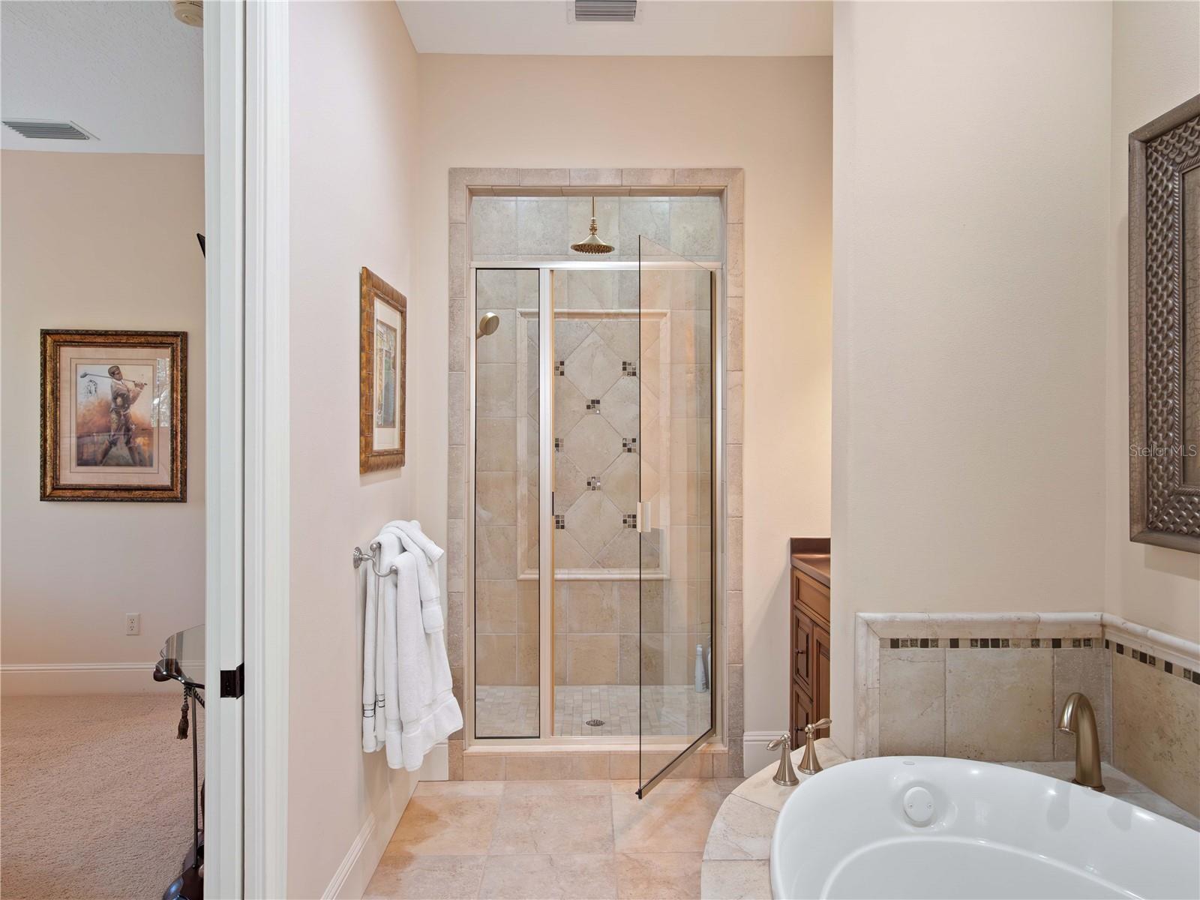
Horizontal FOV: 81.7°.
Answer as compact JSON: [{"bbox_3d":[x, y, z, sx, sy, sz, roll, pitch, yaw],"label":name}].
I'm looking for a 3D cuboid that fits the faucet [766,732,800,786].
[{"bbox_3d":[0.461,0.792,1.769,0.120,0.122,0.067,0,1,-42],"label":"faucet"}]

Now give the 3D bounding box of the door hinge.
[{"bbox_3d":[-0.752,0.472,1.415,0.033,0.065,0.033,0,1,-1],"label":"door hinge"}]

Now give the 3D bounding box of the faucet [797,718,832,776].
[{"bbox_3d":[0.583,0.790,1.863,0.120,0.122,0.067,0,1,-37],"label":"faucet"}]

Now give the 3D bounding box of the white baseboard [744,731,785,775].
[{"bbox_3d":[0.716,1.304,2.981,0.195,0.200,0.018,0,1,-1],"label":"white baseboard"}]

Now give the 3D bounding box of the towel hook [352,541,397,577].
[{"bbox_3d":[-0.690,0.338,2.140,0.125,0.105,0.067,0,1,-1],"label":"towel hook"}]

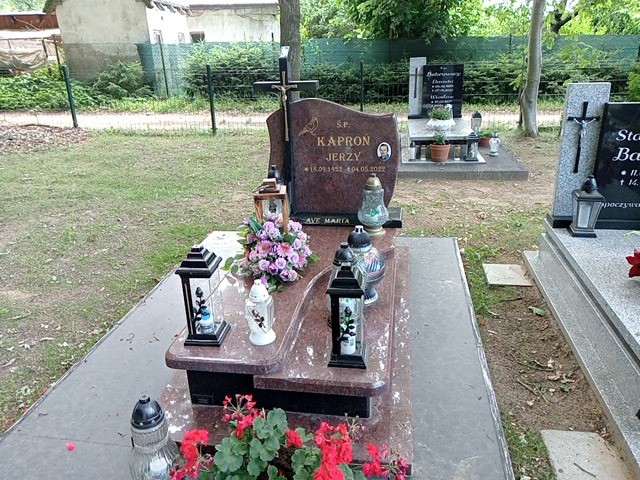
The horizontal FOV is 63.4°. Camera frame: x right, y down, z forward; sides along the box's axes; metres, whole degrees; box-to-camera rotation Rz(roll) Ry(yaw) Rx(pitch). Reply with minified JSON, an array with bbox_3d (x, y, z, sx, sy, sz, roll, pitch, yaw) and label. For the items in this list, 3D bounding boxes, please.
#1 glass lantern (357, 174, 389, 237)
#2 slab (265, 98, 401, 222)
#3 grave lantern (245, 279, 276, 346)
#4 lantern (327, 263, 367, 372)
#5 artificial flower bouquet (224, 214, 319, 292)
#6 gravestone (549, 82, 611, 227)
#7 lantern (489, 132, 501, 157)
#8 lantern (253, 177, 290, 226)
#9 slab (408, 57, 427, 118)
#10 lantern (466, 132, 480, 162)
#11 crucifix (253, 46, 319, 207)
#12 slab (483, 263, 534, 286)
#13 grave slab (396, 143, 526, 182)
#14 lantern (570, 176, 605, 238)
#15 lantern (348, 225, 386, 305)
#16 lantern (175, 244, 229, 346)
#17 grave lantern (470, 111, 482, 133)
[{"bbox_3d":[0.330,-0.224,3.175,0.187,0.368,0.187,1,21,9],"label":"glass lantern"},{"bbox_3d":[0.087,-0.533,3.315,0.820,0.738,0.084,1,21,9],"label":"slab"},{"bbox_3d":[-0.235,0.275,2.045,0.119,0.256,0.119,1,21,9],"label":"grave lantern"},{"bbox_3d":[0.107,0.270,1.942,0.144,0.396,0.144,1,21,9],"label":"lantern"},{"bbox_3d":[-0.237,0.025,2.702,0.447,0.270,0.440,1,21,9],"label":"artificial flower bouquet"},{"bbox_3d":[1.677,-0.560,3.345,0.244,0.871,0.092,1,21,9],"label":"gravestone"},{"bbox_3d":[2.037,-1.118,6.011,0.122,0.259,0.122,1,21,9],"label":"lantern"},{"bbox_3d":[-0.280,-0.194,3.157,0.187,0.366,0.199,1,21,9],"label":"lantern"},{"bbox_3d":[1.445,-2.252,7.652,0.239,0.838,0.092,1,21,9],"label":"slab"},{"bbox_3d":[1.689,-1.046,5.749,0.143,0.305,0.143,1,21,9],"label":"lantern"},{"bbox_3d":[-0.194,-0.660,3.257,0.392,1.037,0.084,1,21,9],"label":"crucifix"},{"bbox_3d":[1.237,0.244,3.424,0.266,0.035,0.334,1,21,9],"label":"slab"},{"bbox_3d":[1.500,-1.060,6.405,1.596,0.094,2.156,1,21,9],"label":"grave slab"},{"bbox_3d":[1.697,-0.220,3.305,0.165,0.373,0.170,1,21,9],"label":"lantern"},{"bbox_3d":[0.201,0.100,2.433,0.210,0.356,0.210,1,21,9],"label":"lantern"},{"bbox_3d":[-0.459,0.205,2.030,0.144,0.395,0.144,1,21,9],"label":"lantern"},{"bbox_3d":[2.188,-1.615,7.161,0.148,0.324,0.148,1,21,9],"label":"grave lantern"}]

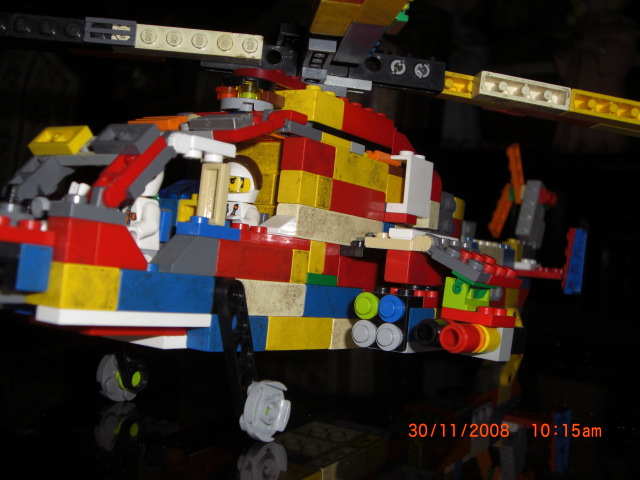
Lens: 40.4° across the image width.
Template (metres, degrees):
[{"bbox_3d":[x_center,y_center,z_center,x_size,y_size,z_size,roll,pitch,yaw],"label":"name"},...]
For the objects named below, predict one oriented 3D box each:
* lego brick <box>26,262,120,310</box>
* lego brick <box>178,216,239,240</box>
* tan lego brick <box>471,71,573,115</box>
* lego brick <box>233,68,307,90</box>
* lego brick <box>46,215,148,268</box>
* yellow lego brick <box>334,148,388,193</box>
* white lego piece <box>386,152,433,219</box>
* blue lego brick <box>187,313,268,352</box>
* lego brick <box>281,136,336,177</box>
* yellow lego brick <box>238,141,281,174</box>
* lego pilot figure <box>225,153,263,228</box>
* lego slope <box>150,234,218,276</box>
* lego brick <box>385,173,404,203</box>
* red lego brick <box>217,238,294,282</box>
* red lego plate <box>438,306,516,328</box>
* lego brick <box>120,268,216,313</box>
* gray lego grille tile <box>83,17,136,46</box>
[{"bbox_3d":[-0.056,0.010,0.192,0.016,0.010,0.016,5,-2,35],"label":"lego brick"},{"bbox_3d":[-0.029,-0.003,0.226,0.008,0.005,0.016,4,-3,35],"label":"lego brick"},{"bbox_3d":[0.068,-0.049,0.297,0.032,0.008,0.011,9,-7,-9],"label":"tan lego brick"},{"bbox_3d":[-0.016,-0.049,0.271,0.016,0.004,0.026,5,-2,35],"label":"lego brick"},{"bbox_3d":[-0.050,0.001,0.196,0.008,0.010,0.024,4,-3,35],"label":"lego brick"},{"bbox_3d":[0.010,-0.022,0.279,0.008,0.010,0.032,4,-3,35],"label":"yellow lego brick"},{"bbox_3d":[0.030,-0.018,0.294,0.008,0.021,0.016,4,-3,35],"label":"white lego piece"},{"bbox_3d":[-0.024,0.024,0.235,0.008,0.010,0.024,4,-3,35],"label":"blue lego brick"},{"bbox_3d":[-0.003,-0.024,0.257,0.008,0.010,0.016,5,-2,35],"label":"lego brick"},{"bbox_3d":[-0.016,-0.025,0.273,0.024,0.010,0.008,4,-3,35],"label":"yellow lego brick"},{"bbox_3d":[-0.028,-0.010,0.253,0.020,0.029,0.017,4,-3,35],"label":"lego pilot figure"},{"bbox_3d":[-0.034,0.004,0.219,0.008,0.010,0.016,4,-3,35],"label":"lego slope"},{"bbox_3d":[0.022,-0.020,0.310,0.008,0.010,0.016,4,-3,35],"label":"lego brick"},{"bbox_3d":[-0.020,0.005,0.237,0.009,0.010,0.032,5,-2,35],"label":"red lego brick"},{"bbox_3d":[0.046,0.023,0.257,0.016,0.004,0.016,5,-2,35],"label":"red lego plate"},{"bbox_3d":[-0.042,0.012,0.212,0.014,0.010,0.032,5,-2,35],"label":"lego brick"},{"bbox_3d":[-0.066,-0.065,0.273,0.016,0.008,0.003,5,-2,0],"label":"gray lego grille tile"}]

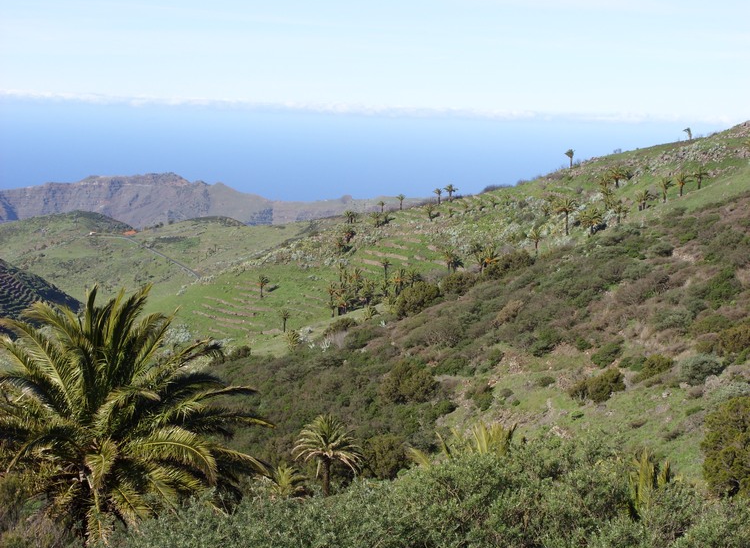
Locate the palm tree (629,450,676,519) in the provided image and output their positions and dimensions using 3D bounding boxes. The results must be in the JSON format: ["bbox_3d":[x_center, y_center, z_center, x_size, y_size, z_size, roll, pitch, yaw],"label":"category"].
[{"bbox_3d":[10.728,8.313,70.000,2.025,2.959,2.025,3,6,9],"label":"palm tree"}]

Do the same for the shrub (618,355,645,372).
[{"bbox_3d":[23.543,8.215,165.000,2.386,1.469,2.148,3,6,8],"label":"shrub"}]

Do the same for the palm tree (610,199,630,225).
[{"bbox_3d":[64.185,-16.079,470.000,5.229,6.798,5.229,3,6,8],"label":"palm tree"}]

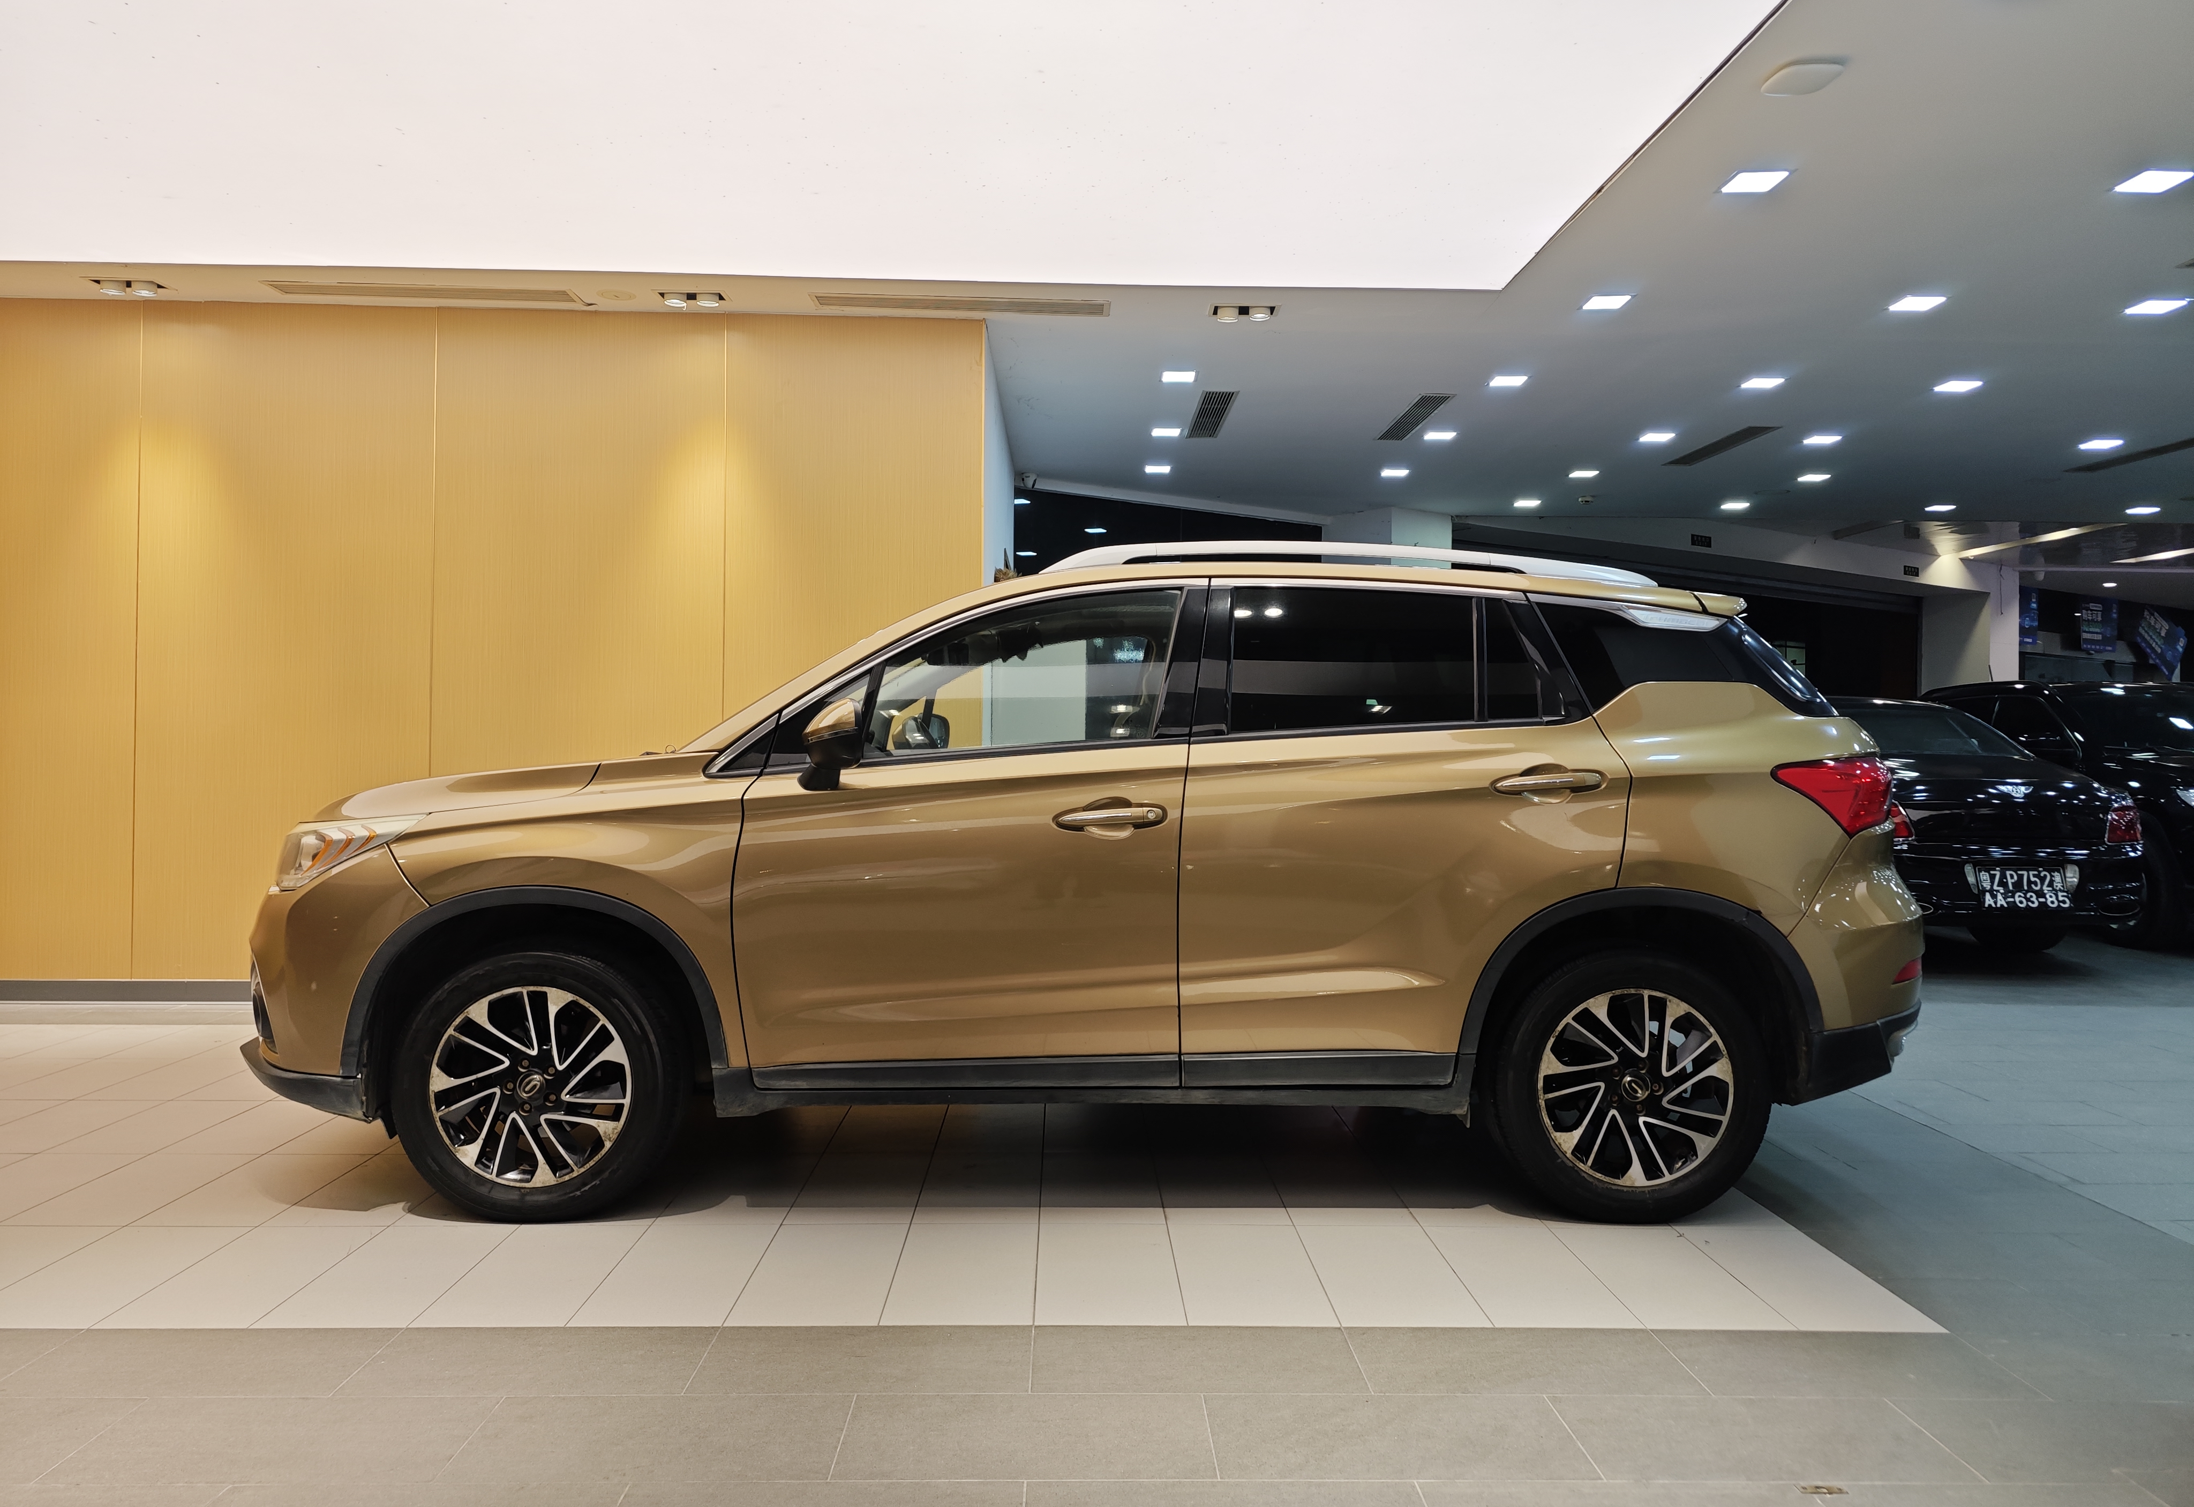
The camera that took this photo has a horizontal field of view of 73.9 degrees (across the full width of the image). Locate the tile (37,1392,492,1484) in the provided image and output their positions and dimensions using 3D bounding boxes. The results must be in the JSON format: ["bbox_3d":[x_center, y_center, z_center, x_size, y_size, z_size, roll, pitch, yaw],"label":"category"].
[{"bbox_3d":[-1.325,1.118,2.377,0.600,0.012,0.300,1,0,-1],"label":"tile"}]

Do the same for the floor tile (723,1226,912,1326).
[{"bbox_3d":[-0.584,1.124,3.144,0.300,0.012,0.600,1,0,-1],"label":"floor tile"}]

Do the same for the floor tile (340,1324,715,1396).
[{"bbox_3d":[-1.028,1.121,2.680,0.606,0.012,0.303,1,0,-1],"label":"floor tile"}]

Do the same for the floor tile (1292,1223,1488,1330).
[{"bbox_3d":[0.627,1.138,3.175,0.303,0.012,0.606,1,0,-1],"label":"floor tile"}]

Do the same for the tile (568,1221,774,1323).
[{"bbox_3d":[-0.887,1.121,3.138,0.300,0.012,0.600,1,0,-1],"label":"tile"}]

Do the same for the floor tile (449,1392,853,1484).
[{"bbox_3d":[-0.719,1.125,2.389,0.600,0.012,0.300,1,0,-1],"label":"floor tile"}]

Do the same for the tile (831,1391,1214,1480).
[{"bbox_3d":[-0.113,1.131,2.403,0.600,0.012,0.300,1,0,-1],"label":"tile"}]

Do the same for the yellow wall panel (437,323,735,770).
[{"bbox_3d":[-2.281,-0.475,6.431,1.275,2.954,0.030,1,0,-1],"label":"yellow wall panel"}]

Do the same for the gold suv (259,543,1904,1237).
[{"bbox_3d":[-0.015,0.276,4.391,4.500,1.690,1.880,1,0,-1],"label":"gold suv"}]

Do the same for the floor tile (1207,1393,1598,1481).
[{"bbox_3d":[0.494,1.136,2.414,0.606,0.012,0.303,1,0,-1],"label":"floor tile"}]

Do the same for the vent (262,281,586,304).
[{"bbox_3d":[-2.857,-1.974,6.210,1.268,0.030,0.207,1,0,-1],"label":"vent"}]

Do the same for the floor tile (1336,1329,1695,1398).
[{"bbox_3d":[0.789,1.139,2.724,0.606,0.012,0.303,1,0,-1],"label":"floor tile"}]

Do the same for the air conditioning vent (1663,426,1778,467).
[{"bbox_3d":[3.789,-1.877,8.878,0.200,0.030,1.130,1,0,-1],"label":"air conditioning vent"}]

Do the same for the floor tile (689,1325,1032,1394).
[{"bbox_3d":[-0.422,1.127,2.695,0.606,0.012,0.303,1,0,-1],"label":"floor tile"}]

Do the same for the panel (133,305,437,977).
[{"bbox_3d":[-3.493,-0.476,6.284,1.255,2.893,0.020,1,0,-1],"label":"panel"}]

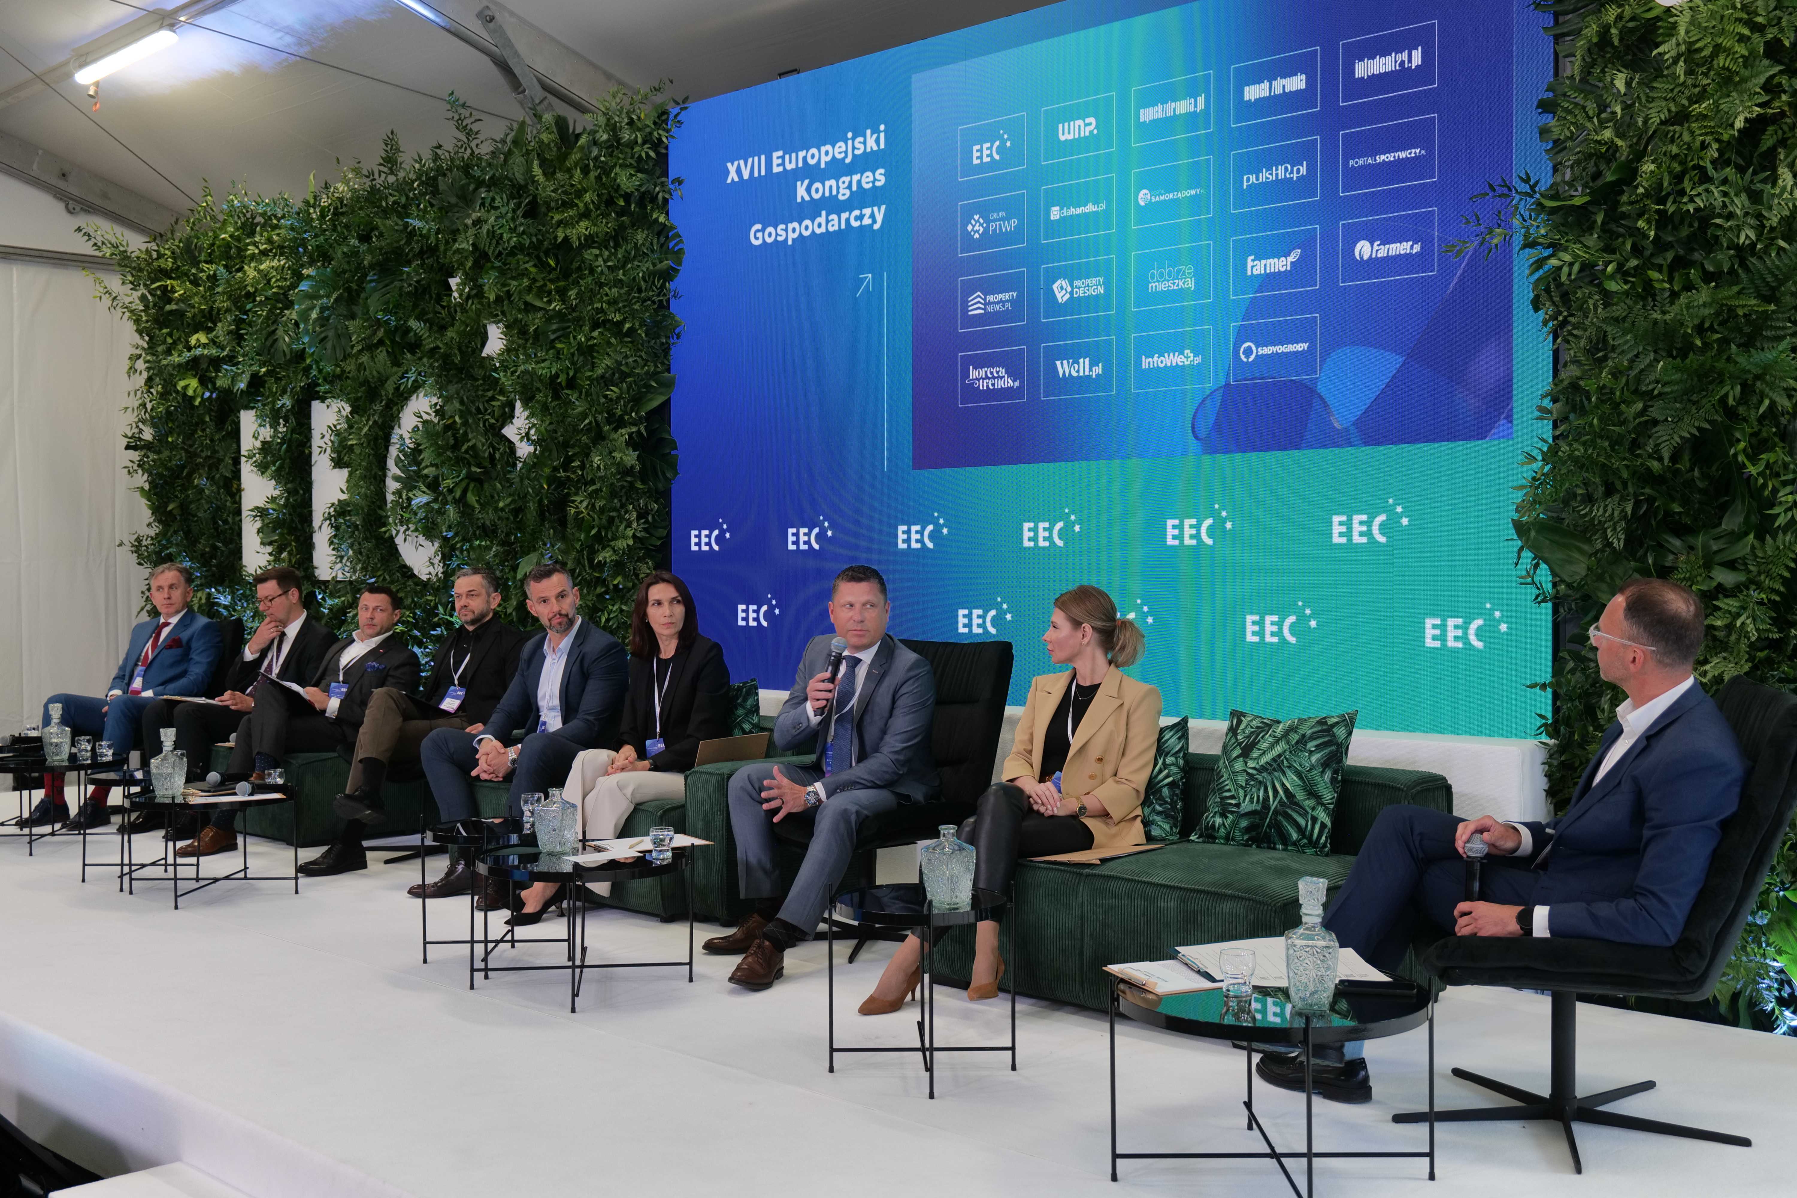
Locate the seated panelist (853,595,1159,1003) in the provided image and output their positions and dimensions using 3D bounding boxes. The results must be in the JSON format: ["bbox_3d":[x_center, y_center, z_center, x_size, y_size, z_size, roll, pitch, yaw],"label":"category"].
[{"bbox_3d":[0.365,0.532,5.013,0.500,1.145,0.960,1,1,41],"label":"seated panelist"}]

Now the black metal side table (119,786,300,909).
[{"bbox_3d":[-2.516,0.885,6.595,0.625,0.400,0.625,0,1,3],"label":"black metal side table"}]

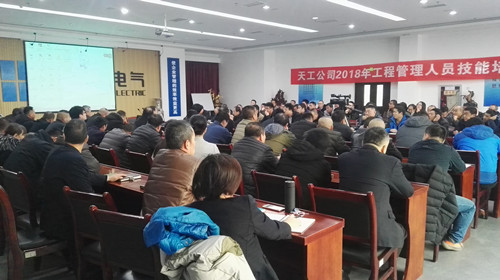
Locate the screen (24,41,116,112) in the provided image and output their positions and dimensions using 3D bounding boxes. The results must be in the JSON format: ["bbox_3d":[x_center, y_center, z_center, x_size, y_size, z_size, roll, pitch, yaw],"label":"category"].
[{"bbox_3d":[-5.755,-2.008,12.154,2.760,2.153,0.080,-6,9,-44],"label":"screen"}]

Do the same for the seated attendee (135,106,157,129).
[{"bbox_3d":[-1.714,0.129,6.467,0.550,1.340,0.780,5,8,38],"label":"seated attendee"}]

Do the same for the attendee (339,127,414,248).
[{"bbox_3d":[0.960,0.557,2.817,0.580,1.280,0.800,5,8,36],"label":"attendee"}]

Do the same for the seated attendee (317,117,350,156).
[{"bbox_3d":[0.938,0.381,4.436,0.570,1.280,0.800,5,8,38],"label":"seated attendee"}]

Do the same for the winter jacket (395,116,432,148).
[{"bbox_3d":[2.167,0.075,4.910,0.570,0.680,0.500,5,8,42],"label":"winter jacket"}]

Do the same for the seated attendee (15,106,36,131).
[{"bbox_3d":[-4.090,0.087,7.040,0.530,1.340,0.780,6,9,44],"label":"seated attendee"}]

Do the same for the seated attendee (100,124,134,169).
[{"bbox_3d":[-1.544,0.374,4.867,0.540,1.200,0.820,5,8,38],"label":"seated attendee"}]

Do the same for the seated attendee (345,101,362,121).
[{"bbox_3d":[2.513,-0.209,9.465,0.780,1.320,0.550,-5,8,-36],"label":"seated attendee"}]

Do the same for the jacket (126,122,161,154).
[{"bbox_3d":[-1.247,0.150,4.529,0.550,0.640,0.500,5,8,42],"label":"jacket"}]

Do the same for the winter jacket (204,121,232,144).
[{"bbox_3d":[-0.452,0.063,5.560,0.540,0.640,0.500,5,8,42],"label":"winter jacket"}]

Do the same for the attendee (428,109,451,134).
[{"bbox_3d":[3.318,0.118,6.684,0.800,1.300,0.550,-5,8,-36],"label":"attendee"}]

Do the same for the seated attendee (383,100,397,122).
[{"bbox_3d":[3.469,-0.231,9.497,0.750,1.320,0.520,-5,8,-36],"label":"seated attendee"}]

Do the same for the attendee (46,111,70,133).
[{"bbox_3d":[-3.102,0.189,6.268,0.550,1.300,0.800,6,9,44],"label":"attendee"}]

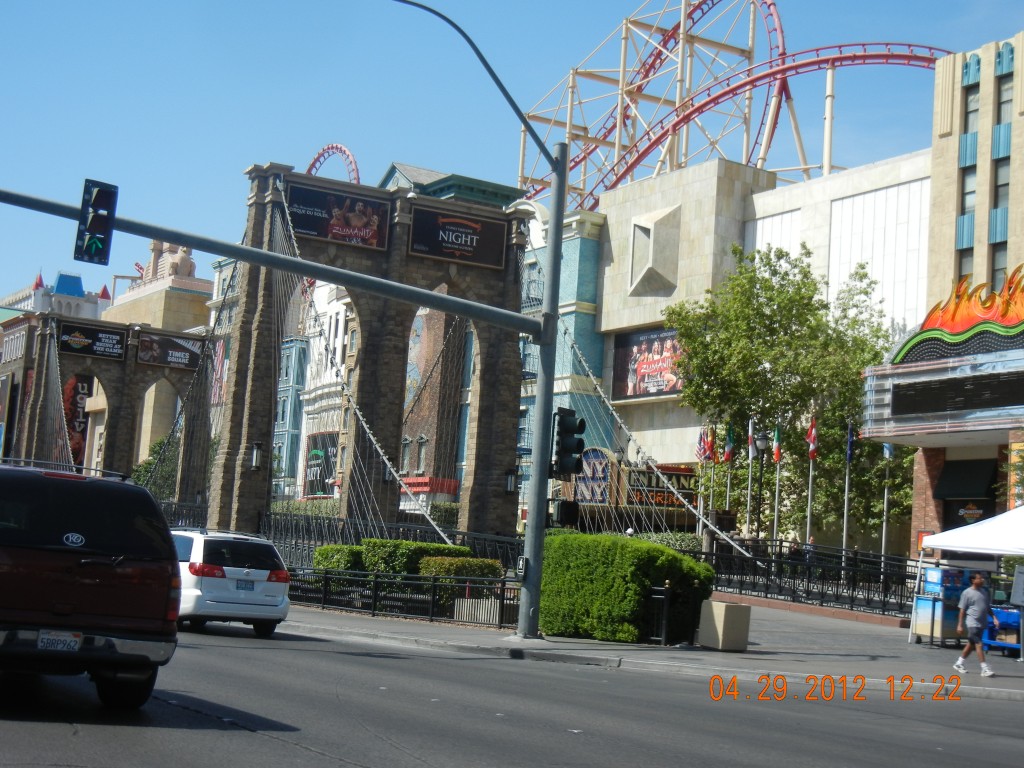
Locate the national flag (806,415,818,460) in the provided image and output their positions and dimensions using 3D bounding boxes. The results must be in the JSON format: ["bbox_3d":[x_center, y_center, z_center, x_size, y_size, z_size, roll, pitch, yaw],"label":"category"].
[{"bbox_3d":[10.287,1.855,52.742,0.420,1.539,0.300,5,-7,-10],"label":"national flag"}]

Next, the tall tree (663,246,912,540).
[{"bbox_3d":[10.592,1.336,59.354,9.904,13.396,8.500,3,-7,10],"label":"tall tree"}]

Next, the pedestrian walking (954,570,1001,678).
[{"bbox_3d":[7.546,3.847,24.983,0.620,1.690,0.550,0,-8,30],"label":"pedestrian walking"}]

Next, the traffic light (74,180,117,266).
[{"bbox_3d":[-6.359,-2.446,23.582,0.540,1.250,0.360,10,-9,-33],"label":"traffic light"}]

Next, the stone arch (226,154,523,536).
[{"bbox_3d":[-5.015,-0.243,57.398,10.700,14.100,3.400,7,-8,-26],"label":"stone arch"}]

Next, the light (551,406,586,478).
[{"bbox_3d":[1.000,1.061,26.975,0.420,1.240,0.520,0,-8,32],"label":"light"}]

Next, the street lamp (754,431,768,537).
[{"bbox_3d":[8.385,4.320,52.430,0.450,5.500,0.450,8,-8,-28],"label":"street lamp"}]

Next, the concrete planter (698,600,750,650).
[{"bbox_3d":[3.760,4.301,27.213,0.610,0.800,0.610,8,-8,-31],"label":"concrete planter"}]

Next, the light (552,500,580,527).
[{"bbox_3d":[0.951,2.259,26.831,0.450,0.460,0.300,10,-9,-42],"label":"light"}]

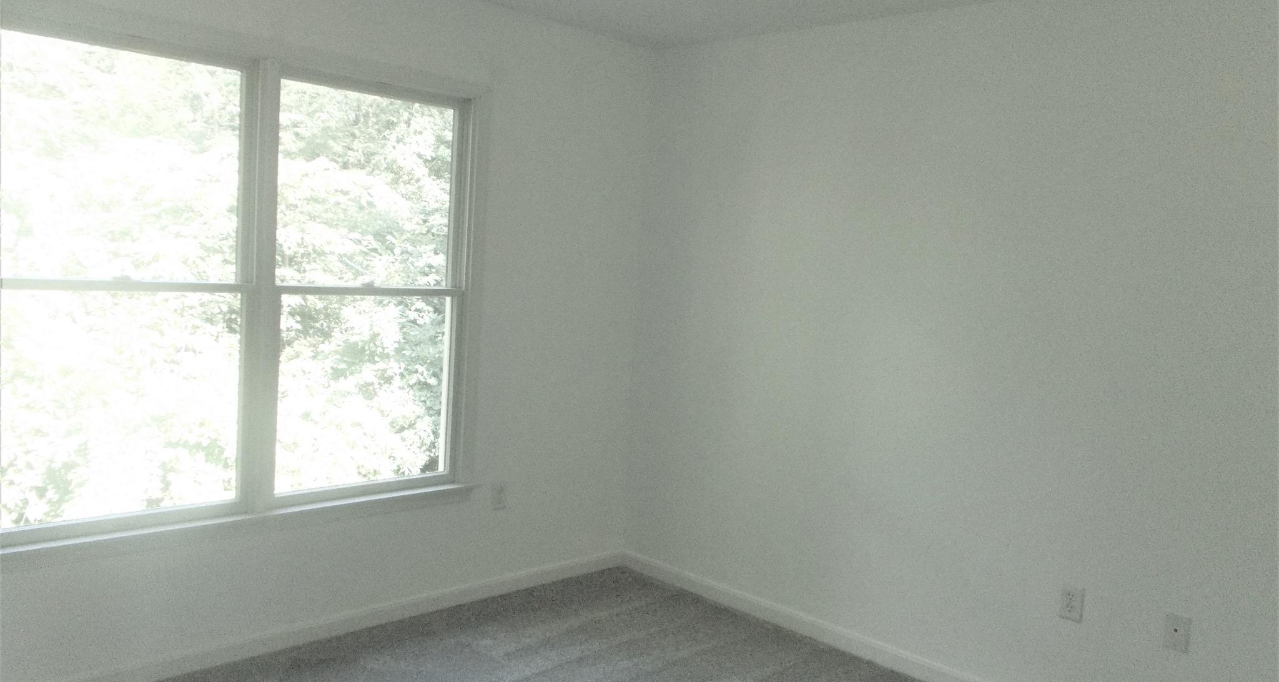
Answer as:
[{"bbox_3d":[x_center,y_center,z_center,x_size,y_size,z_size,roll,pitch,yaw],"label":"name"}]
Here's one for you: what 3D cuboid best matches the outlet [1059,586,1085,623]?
[{"bbox_3d":[1.423,0.868,3.166,0.071,0.114,0.010,8,7,44],"label":"outlet"}]

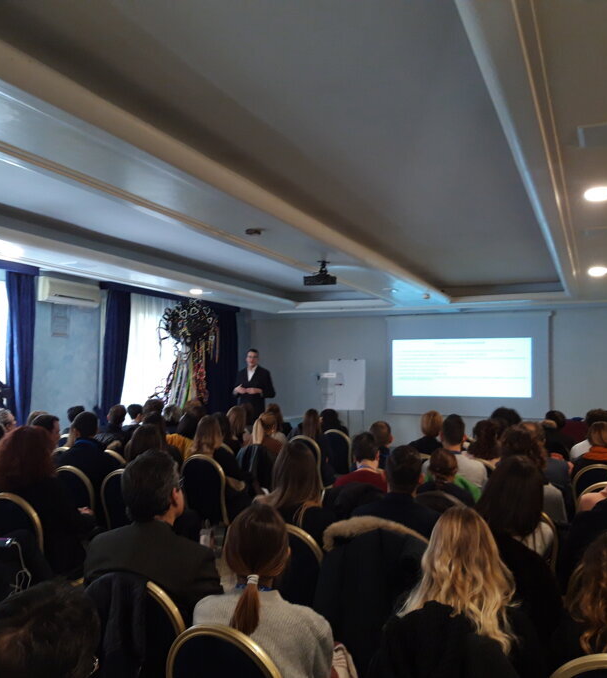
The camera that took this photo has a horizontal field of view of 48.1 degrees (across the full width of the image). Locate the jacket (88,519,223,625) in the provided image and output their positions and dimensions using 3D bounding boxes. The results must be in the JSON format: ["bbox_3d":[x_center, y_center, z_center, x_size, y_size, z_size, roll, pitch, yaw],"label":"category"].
[{"bbox_3d":[-0.489,0.877,2.226,0.460,0.580,0.310,-1,-3,20],"label":"jacket"}]

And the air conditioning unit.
[{"bbox_3d":[-2.848,-0.558,8.278,0.200,0.290,0.860,-1,-4,23],"label":"air conditioning unit"}]

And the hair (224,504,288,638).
[{"bbox_3d":[-0.125,0.608,1.840,0.175,0.325,0.230,-1,-4,23],"label":"hair"}]

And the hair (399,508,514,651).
[{"bbox_3d":[0.397,0.601,1.740,0.250,0.345,0.230,-1,-4,23],"label":"hair"}]

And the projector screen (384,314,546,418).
[{"bbox_3d":[2.793,0.450,11.818,2.790,1.770,0.050,-1,-4,23],"label":"projector screen"}]

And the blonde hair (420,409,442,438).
[{"bbox_3d":[1.248,0.830,6.600,0.210,0.270,0.230,-1,-4,20],"label":"blonde hair"}]

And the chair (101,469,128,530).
[{"bbox_3d":[-1.122,1.345,4.809,0.450,0.920,0.560,-1,-4,23],"label":"chair"}]

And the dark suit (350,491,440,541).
[{"bbox_3d":[0.408,0.929,2.919,0.460,0.560,0.310,-1,-4,23],"label":"dark suit"}]

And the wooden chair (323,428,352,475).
[{"bbox_3d":[0.464,1.552,8.301,0.450,0.920,0.560,-1,-4,23],"label":"wooden chair"}]

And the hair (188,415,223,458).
[{"bbox_3d":[-0.764,0.768,5.350,0.230,0.330,0.240,-2,-4,28],"label":"hair"}]

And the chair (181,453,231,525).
[{"bbox_3d":[-0.707,1.354,5.421,0.420,0.910,0.540,-1,-3,17],"label":"chair"}]

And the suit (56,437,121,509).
[{"bbox_3d":[-1.567,1.021,4.940,0.460,0.630,0.320,-1,-4,25],"label":"suit"}]

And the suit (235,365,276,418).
[{"bbox_3d":[-0.707,0.786,9.800,0.540,0.800,0.360,0,-3,11],"label":"suit"}]

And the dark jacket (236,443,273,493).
[{"bbox_3d":[-0.407,1.183,5.913,0.400,0.540,0.180,-1,-3,23],"label":"dark jacket"}]

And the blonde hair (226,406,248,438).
[{"bbox_3d":[-0.710,0.885,7.200,0.200,0.330,0.220,-1,-4,26],"label":"blonde hair"}]

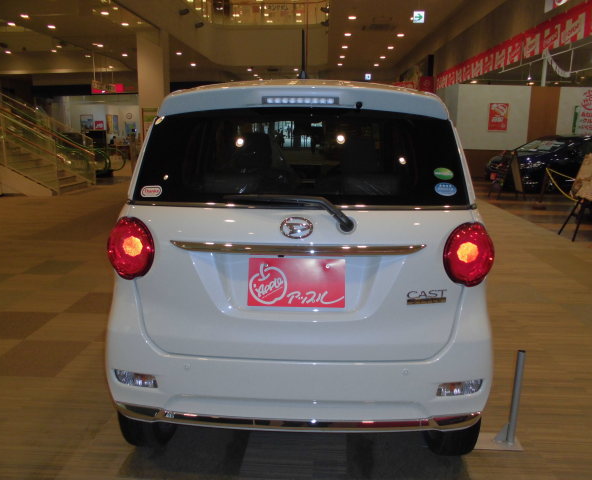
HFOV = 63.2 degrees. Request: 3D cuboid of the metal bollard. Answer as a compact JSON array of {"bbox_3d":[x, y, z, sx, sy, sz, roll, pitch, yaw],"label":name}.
[{"bbox_3d":[0.931,0.684,2.070,0.100,0.430,0.060,1,11,2],"label":"metal bollard"}]

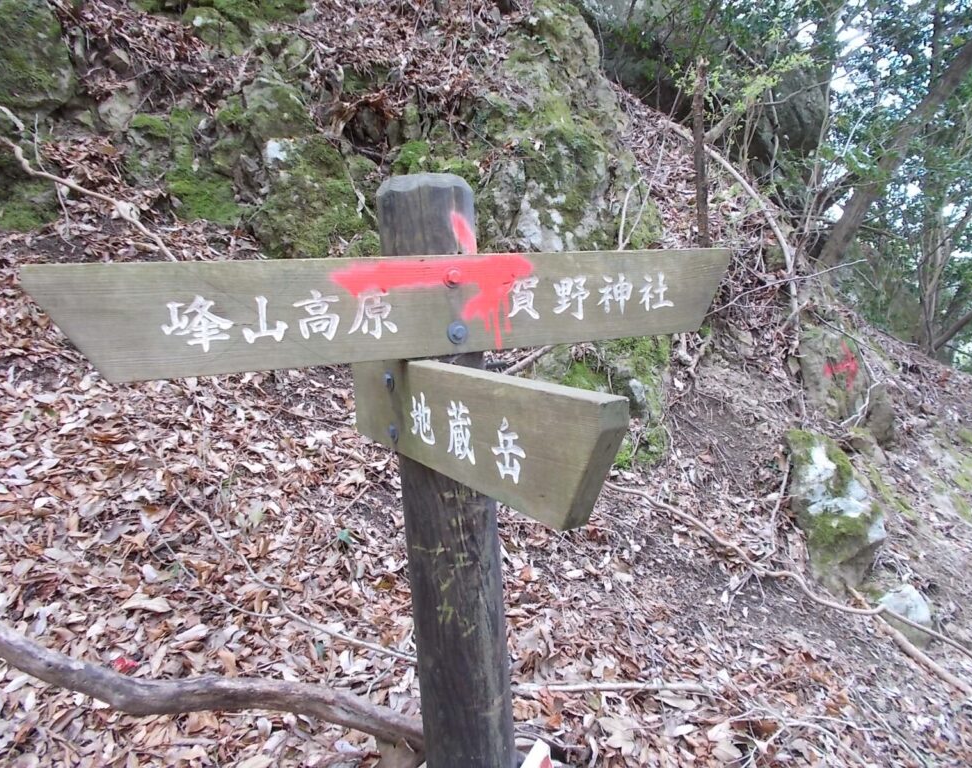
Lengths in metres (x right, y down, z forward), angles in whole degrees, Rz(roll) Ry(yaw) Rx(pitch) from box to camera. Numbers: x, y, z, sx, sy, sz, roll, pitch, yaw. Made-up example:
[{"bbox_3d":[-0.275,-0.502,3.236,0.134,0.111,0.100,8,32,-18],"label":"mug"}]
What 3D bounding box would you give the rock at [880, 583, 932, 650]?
[{"bbox_3d":[1.282,0.710,2.350,0.160,0.180,0.160,0,8,29],"label":"rock"}]

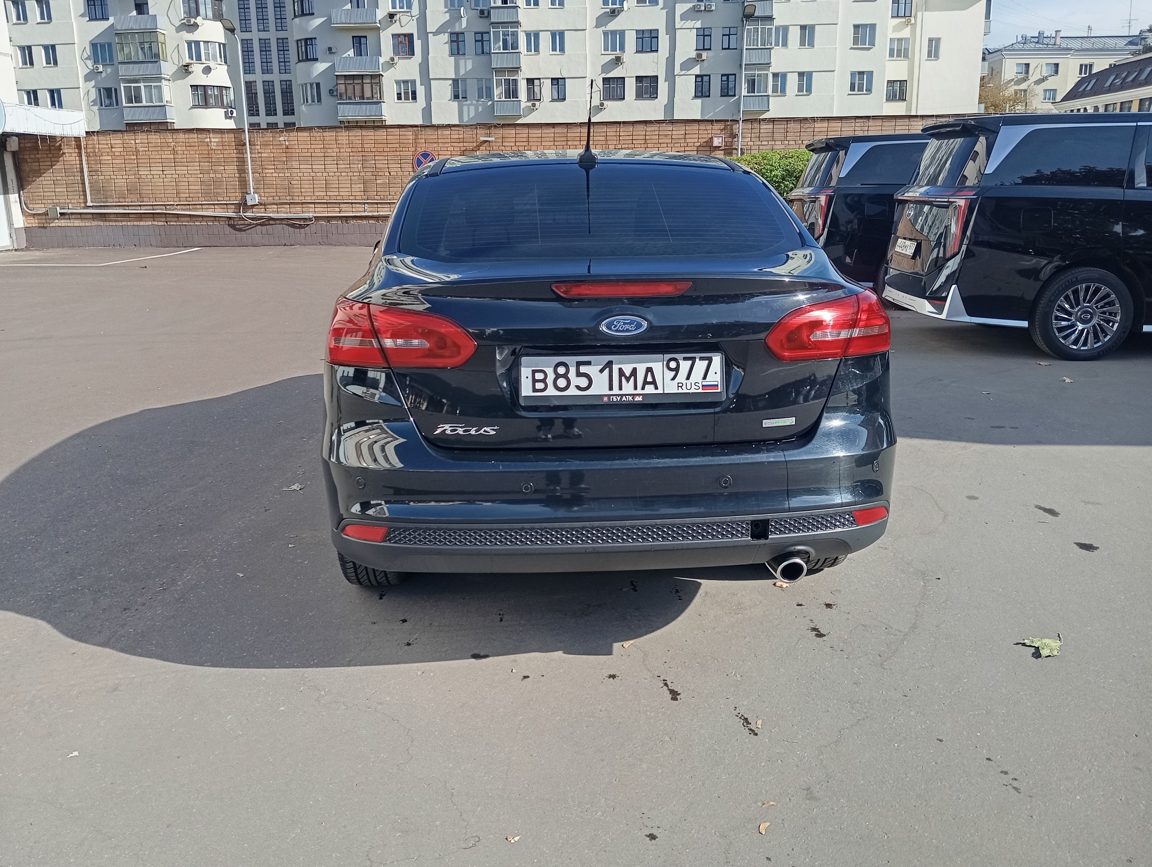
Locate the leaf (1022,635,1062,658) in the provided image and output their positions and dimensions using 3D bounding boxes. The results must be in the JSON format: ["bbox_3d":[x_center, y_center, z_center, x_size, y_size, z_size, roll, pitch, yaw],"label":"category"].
[{"bbox_3d":[1.399,0.639,2.797,0.115,0.033,0.085,7,17,28],"label":"leaf"}]

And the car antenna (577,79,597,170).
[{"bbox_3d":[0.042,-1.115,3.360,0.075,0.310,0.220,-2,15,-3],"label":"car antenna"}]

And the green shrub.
[{"bbox_3d":[3.603,-3.912,16.000,2.200,1.900,1.600,-1,14,0],"label":"green shrub"}]

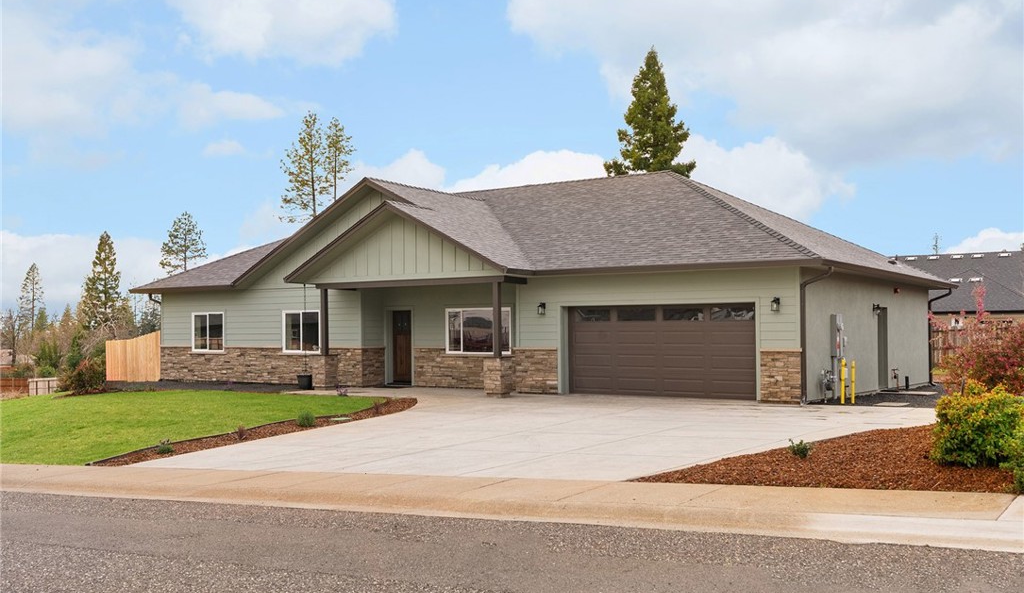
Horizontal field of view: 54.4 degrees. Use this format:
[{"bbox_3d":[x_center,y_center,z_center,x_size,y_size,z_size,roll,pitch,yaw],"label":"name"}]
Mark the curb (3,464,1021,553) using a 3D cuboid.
[{"bbox_3d":[-2.729,2.341,12.147,16.300,0.200,1.600,-6,-5,35],"label":"curb"}]

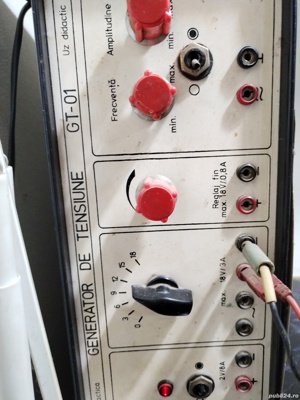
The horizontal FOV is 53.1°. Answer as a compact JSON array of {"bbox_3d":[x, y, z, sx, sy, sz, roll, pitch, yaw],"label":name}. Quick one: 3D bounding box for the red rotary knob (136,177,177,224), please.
[{"bbox_3d":[0.004,-0.001,0.171,0.025,0.025,0.021,-3,11,0],"label":"red rotary knob"}]

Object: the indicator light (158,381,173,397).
[{"bbox_3d":[0.011,0.128,0.202,0.010,0.010,0.007,-3,11,0],"label":"indicator light"}]

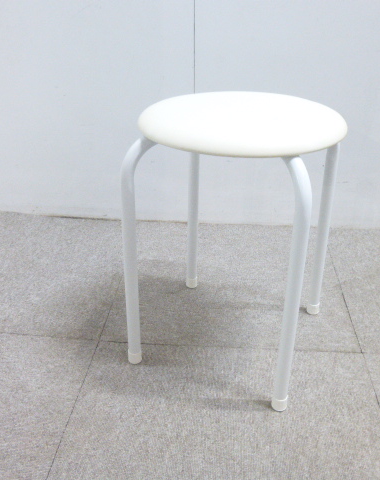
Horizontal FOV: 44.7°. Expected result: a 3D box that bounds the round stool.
[{"bbox_3d":[0.078,-0.005,0.809,0.315,0.442,0.315,0,30,0],"label":"round stool"}]

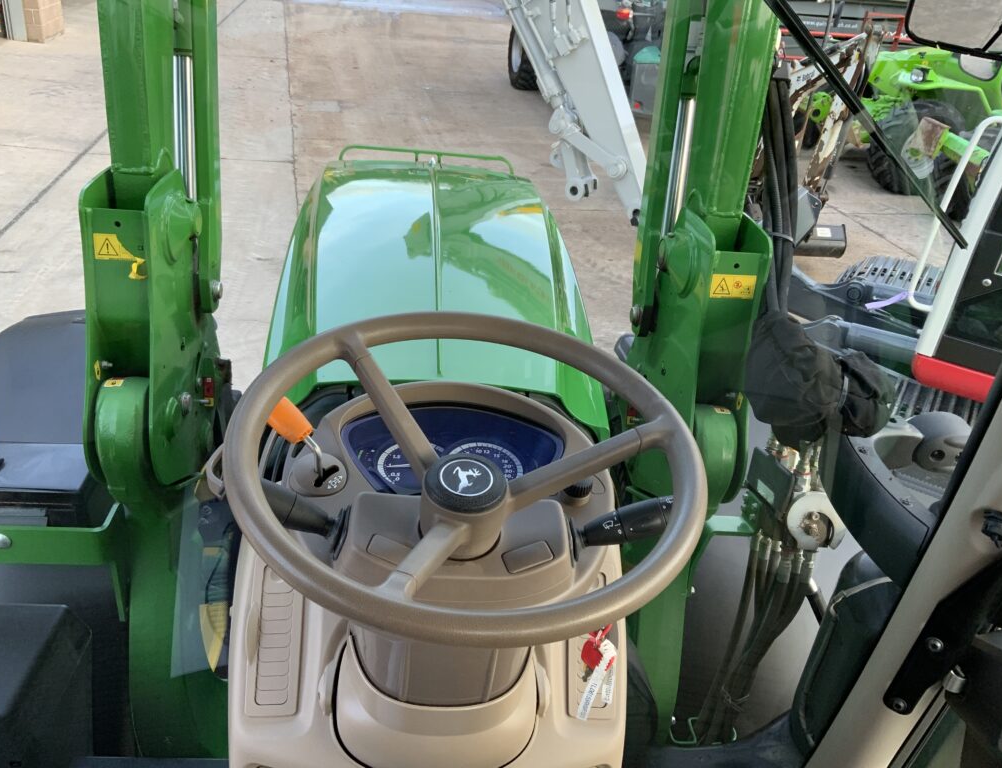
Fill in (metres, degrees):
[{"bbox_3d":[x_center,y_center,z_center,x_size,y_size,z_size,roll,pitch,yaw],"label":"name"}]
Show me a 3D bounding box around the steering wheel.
[{"bbox_3d":[-0.030,0.087,0.765,0.410,0.112,0.410,10,36,2],"label":"steering wheel"}]

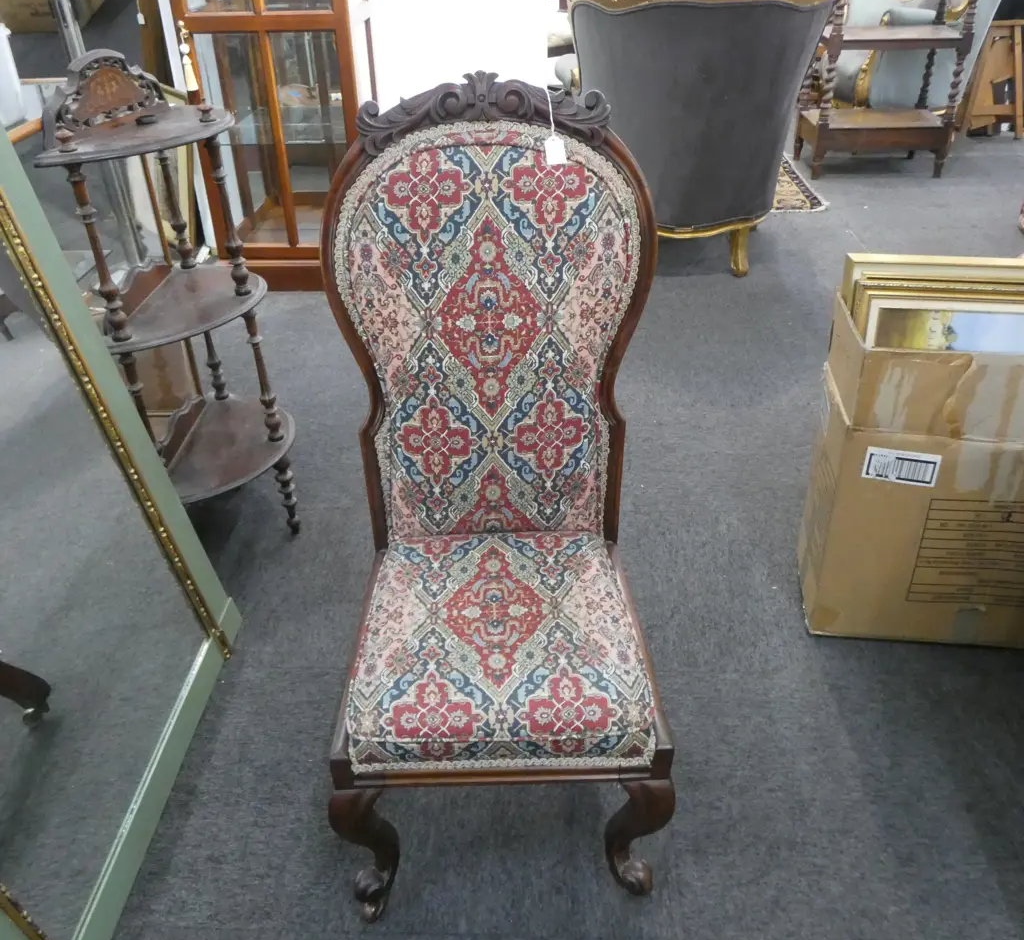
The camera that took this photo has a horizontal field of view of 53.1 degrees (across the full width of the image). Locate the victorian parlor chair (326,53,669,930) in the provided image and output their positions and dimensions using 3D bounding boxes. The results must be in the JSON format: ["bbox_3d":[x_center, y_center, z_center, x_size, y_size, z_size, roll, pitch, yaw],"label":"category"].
[{"bbox_3d":[-0.022,0.058,1.481,0.493,1.068,0.649,-2,35,-1],"label":"victorian parlor chair"}]

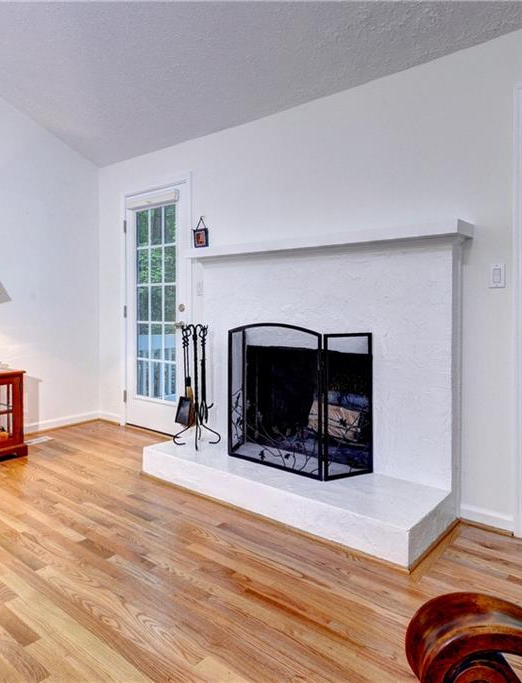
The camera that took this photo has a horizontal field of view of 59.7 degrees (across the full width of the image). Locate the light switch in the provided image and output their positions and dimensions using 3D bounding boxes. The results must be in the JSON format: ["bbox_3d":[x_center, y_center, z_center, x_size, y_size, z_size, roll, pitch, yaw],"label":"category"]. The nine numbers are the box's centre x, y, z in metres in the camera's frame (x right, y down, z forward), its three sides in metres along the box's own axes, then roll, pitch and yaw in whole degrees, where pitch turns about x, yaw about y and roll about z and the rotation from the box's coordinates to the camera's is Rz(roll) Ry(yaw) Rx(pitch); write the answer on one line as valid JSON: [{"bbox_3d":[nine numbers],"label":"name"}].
[{"bbox_3d":[1.134,-0.314,2.183,0.071,0.117,0.012,1,2,38],"label":"light switch"}]

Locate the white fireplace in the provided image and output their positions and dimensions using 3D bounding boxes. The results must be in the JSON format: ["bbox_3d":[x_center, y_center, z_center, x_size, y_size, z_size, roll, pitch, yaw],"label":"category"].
[{"bbox_3d":[0.145,0.140,2.590,1.820,1.470,0.610,3,4,39],"label":"white fireplace"}]

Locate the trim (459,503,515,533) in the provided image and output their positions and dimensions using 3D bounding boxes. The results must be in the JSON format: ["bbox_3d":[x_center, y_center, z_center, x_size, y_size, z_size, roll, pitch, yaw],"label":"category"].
[{"bbox_3d":[1.095,0.851,2.203,0.235,0.080,0.020,1,2,38],"label":"trim"}]

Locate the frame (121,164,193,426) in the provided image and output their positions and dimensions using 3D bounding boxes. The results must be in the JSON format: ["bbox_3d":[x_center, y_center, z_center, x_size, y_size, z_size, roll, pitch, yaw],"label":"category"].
[{"bbox_3d":[-0.896,-0.290,3.872,0.920,2.135,0.100,1,2,38],"label":"frame"}]

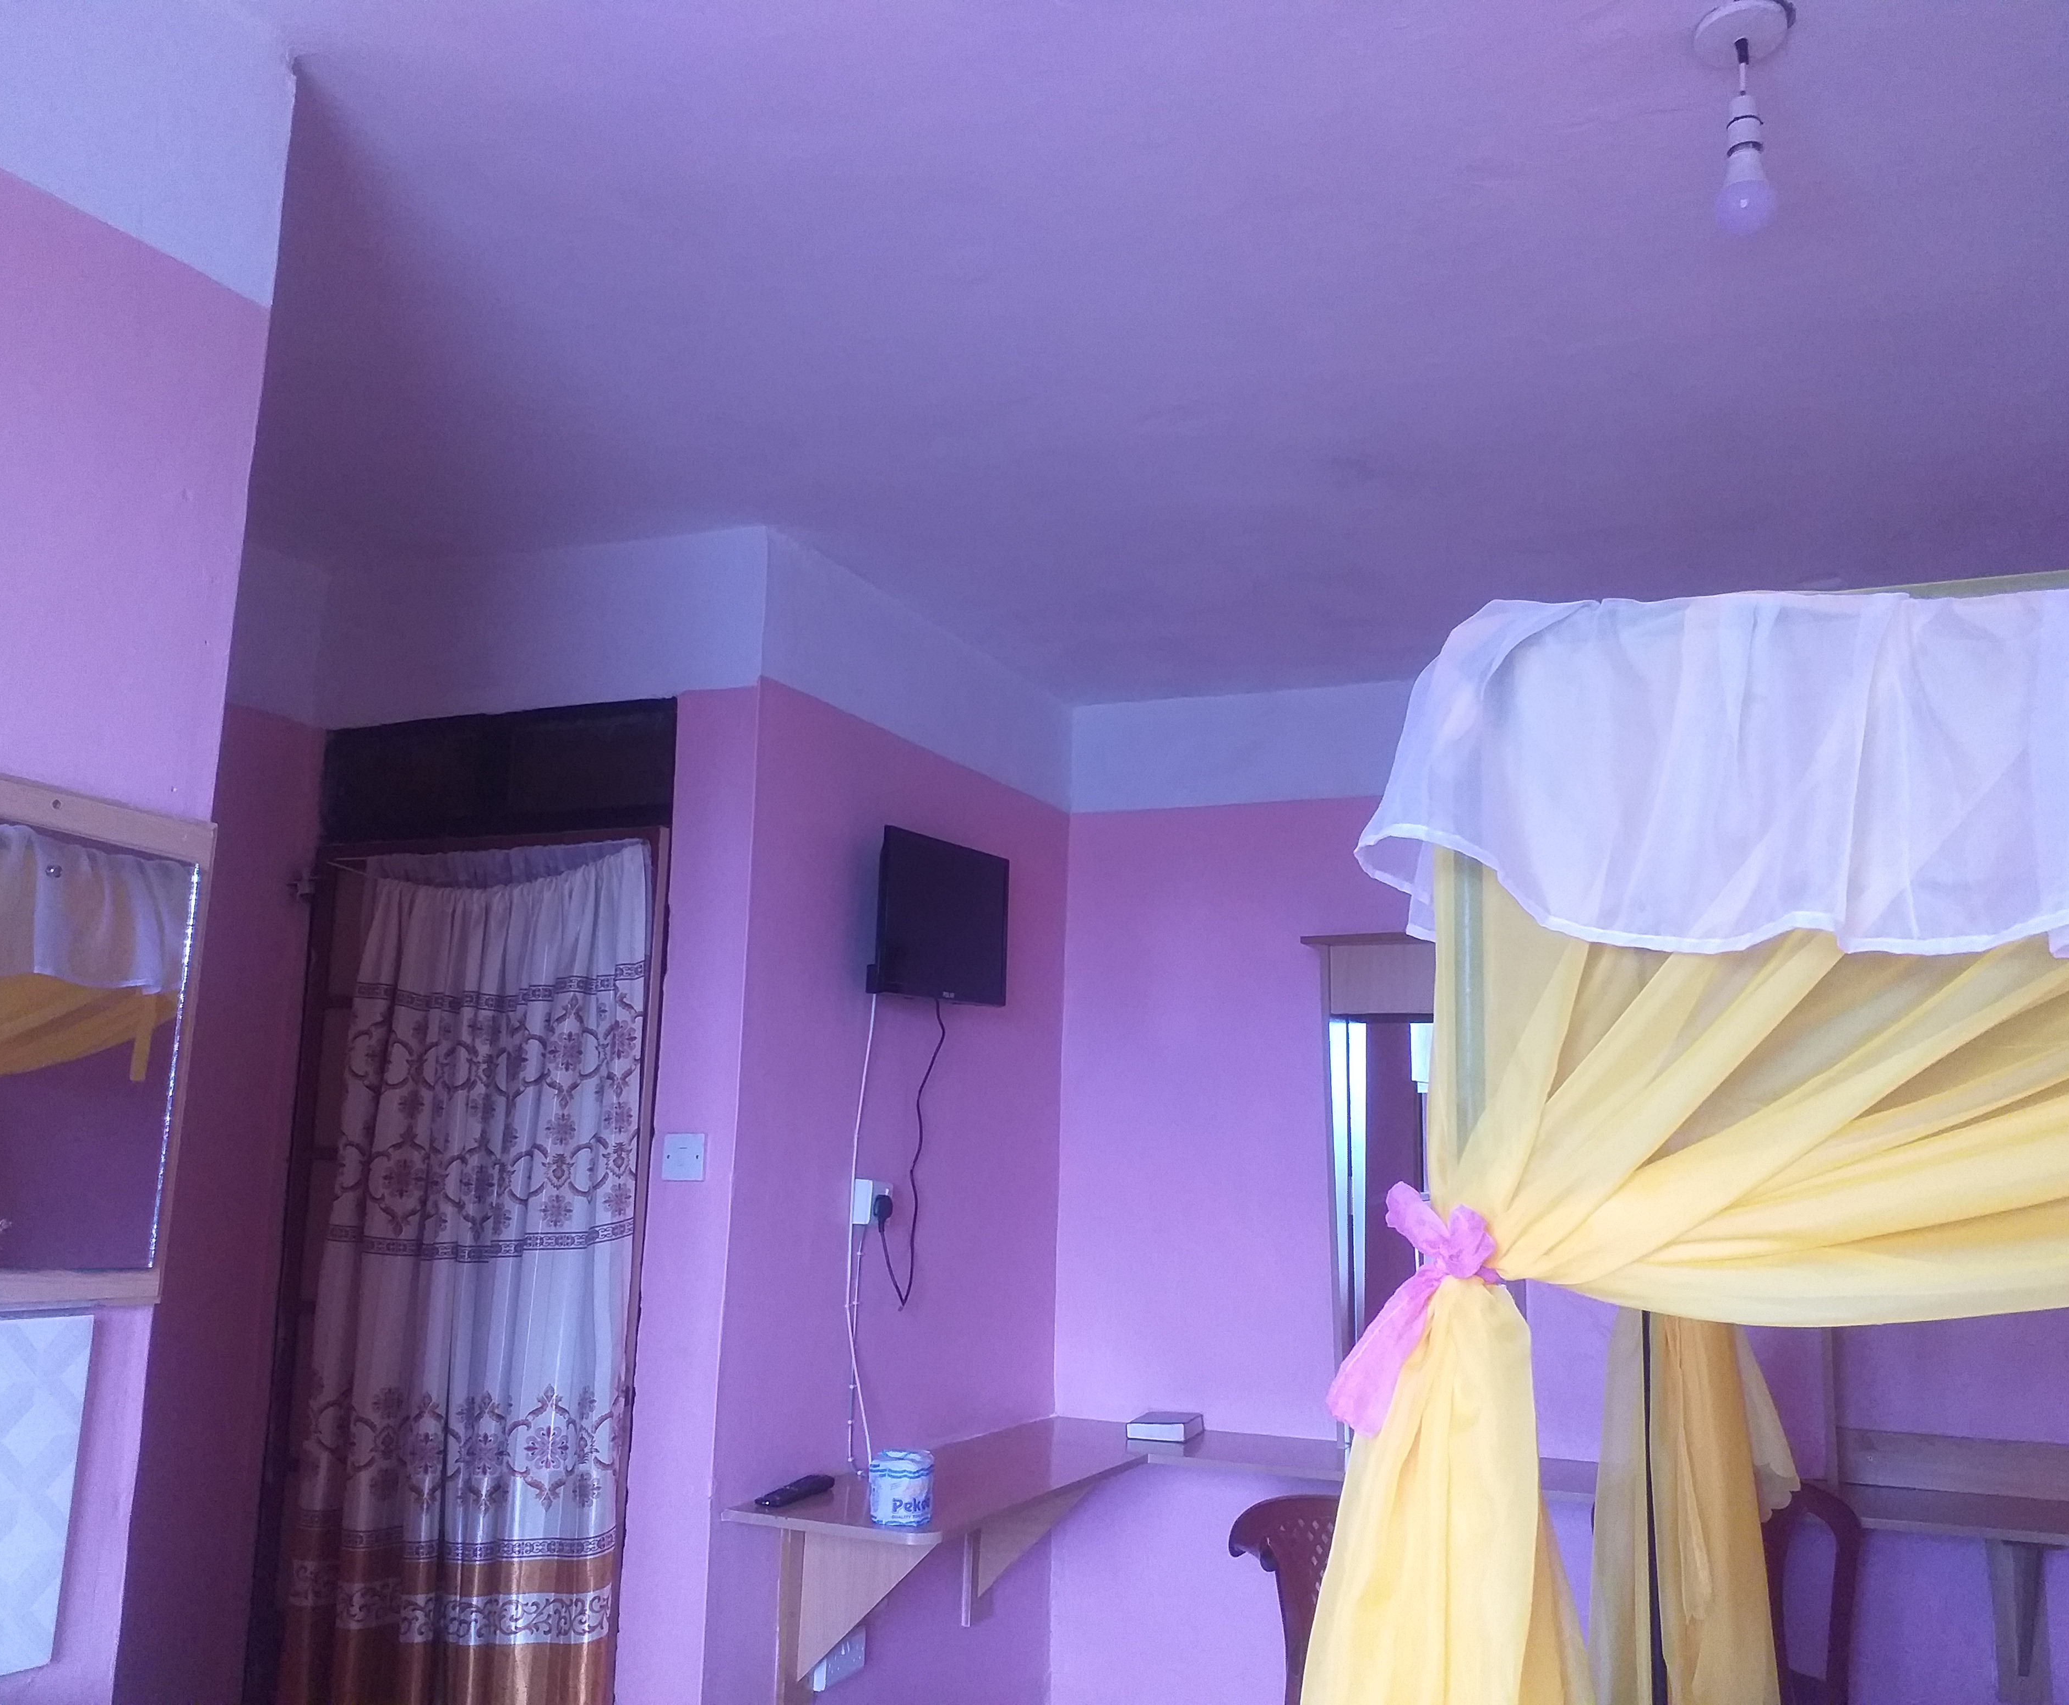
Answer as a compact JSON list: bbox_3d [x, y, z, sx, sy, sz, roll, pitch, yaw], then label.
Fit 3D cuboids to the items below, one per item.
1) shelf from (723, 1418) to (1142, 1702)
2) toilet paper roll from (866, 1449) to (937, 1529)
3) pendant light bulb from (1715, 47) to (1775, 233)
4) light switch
[{"bbox_3d":[-0.066,1.451,3.600,0.408,0.397,1.390,-3,-11,25],"label":"shelf"},{"bbox_3d":[-0.227,1.095,3.049,0.105,0.110,0.105,2,-10,0],"label":"toilet paper roll"},{"bbox_3d":[0.713,-0.715,1.781,0.061,0.208,0.061,-3,-11,25],"label":"pendant light bulb"},{"bbox_3d":[-0.637,0.551,3.205,0.086,0.086,0.010,-2,-10,21],"label":"light switch"}]

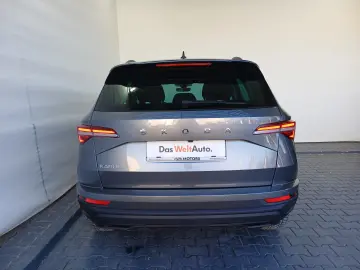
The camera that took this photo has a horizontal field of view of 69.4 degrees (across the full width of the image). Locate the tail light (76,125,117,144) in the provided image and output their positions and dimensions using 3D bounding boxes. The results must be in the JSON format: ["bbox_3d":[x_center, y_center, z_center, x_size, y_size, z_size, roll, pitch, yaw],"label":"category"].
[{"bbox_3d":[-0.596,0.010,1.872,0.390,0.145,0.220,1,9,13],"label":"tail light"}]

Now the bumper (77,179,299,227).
[{"bbox_3d":[0.053,0.473,1.912,1.750,0.310,0.400,-1,8,1],"label":"bumper"}]

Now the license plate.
[{"bbox_3d":[0.043,0.110,1.728,0.525,0.135,0.020,-1,2,1],"label":"license plate"}]

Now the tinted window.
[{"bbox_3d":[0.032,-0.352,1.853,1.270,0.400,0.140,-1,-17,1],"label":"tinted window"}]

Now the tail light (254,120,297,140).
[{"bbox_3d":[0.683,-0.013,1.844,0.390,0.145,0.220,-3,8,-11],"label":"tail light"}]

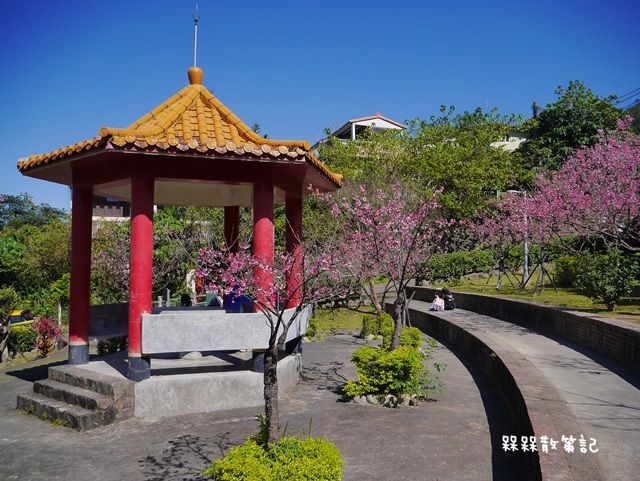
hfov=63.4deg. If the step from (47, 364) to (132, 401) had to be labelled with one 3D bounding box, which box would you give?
[{"bbox_3d":[-3.453,2.091,7.748,1.930,0.180,0.330,-3,-4,41],"label":"step"}]

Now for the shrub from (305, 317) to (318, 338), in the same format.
[{"bbox_3d":[-0.374,2.535,14.884,0.800,0.660,0.750,0,-3,0],"label":"shrub"}]

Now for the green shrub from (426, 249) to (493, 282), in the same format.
[{"bbox_3d":[6.788,1.199,24.851,3.300,1.650,1.600,0,-3,0],"label":"green shrub"}]

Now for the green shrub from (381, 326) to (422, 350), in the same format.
[{"bbox_3d":[1.909,2.332,11.991,0.970,0.660,0.900,0,-3,0],"label":"green shrub"}]

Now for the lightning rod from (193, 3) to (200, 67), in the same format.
[{"bbox_3d":[-2.231,-3.721,9.359,0.130,1.190,0.130,0,-3,0],"label":"lightning rod"}]

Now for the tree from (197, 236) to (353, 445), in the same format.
[{"bbox_3d":[-0.415,1.078,4.698,1.400,2.100,1.350,0,-3,0],"label":"tree"}]

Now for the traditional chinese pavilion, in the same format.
[{"bbox_3d":[-2.204,-0.501,9.183,5.400,5.250,4.800,-3,-4,41],"label":"traditional chinese pavilion"}]

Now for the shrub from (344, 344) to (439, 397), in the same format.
[{"bbox_3d":[1.155,2.075,8.349,1.380,0.780,1.250,0,-3,0],"label":"shrub"}]

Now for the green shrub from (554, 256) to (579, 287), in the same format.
[{"bbox_3d":[10.080,1.248,20.857,1.150,1.220,1.100,0,-3,0],"label":"green shrub"}]

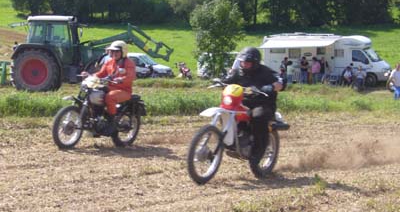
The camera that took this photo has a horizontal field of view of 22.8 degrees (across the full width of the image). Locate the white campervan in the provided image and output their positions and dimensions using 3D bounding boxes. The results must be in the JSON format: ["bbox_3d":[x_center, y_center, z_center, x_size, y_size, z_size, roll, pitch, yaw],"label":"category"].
[{"bbox_3d":[7.300,-2.650,57.000,6.900,3.000,2.300,2,3,25],"label":"white campervan"}]

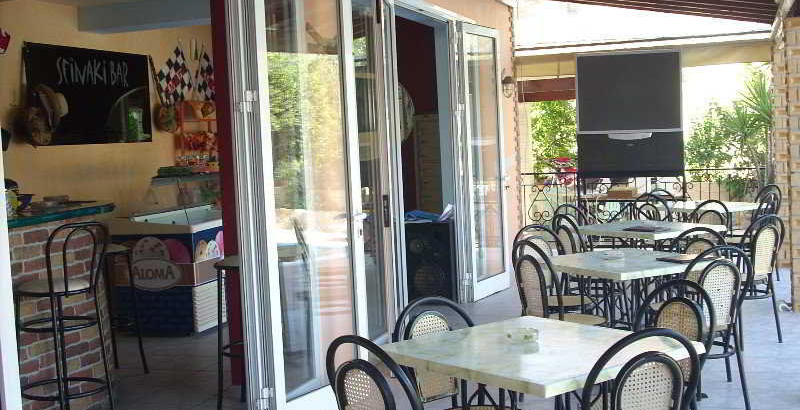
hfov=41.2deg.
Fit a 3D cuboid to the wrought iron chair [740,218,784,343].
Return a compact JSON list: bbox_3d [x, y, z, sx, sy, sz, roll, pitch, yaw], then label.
[{"bbox_3d":[2.236,0.495,7.165,0.430,0.870,0.500,-5,4,-35],"label":"wrought iron chair"}]

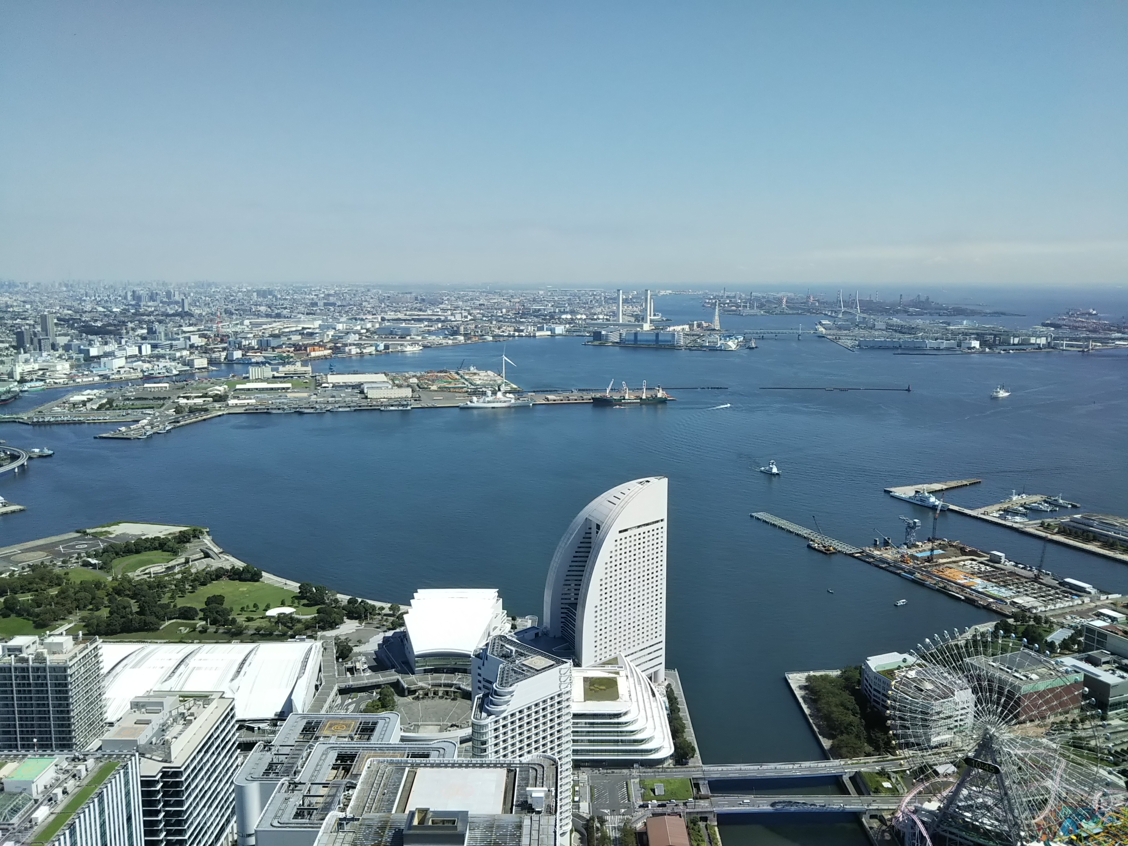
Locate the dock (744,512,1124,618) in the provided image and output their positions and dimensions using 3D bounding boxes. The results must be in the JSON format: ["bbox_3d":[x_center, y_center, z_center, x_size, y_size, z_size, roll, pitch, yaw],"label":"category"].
[{"bbox_3d":[346.700,126.680,989.510,127.000,8.000,382.000,-4,9,-23],"label":"dock"}]

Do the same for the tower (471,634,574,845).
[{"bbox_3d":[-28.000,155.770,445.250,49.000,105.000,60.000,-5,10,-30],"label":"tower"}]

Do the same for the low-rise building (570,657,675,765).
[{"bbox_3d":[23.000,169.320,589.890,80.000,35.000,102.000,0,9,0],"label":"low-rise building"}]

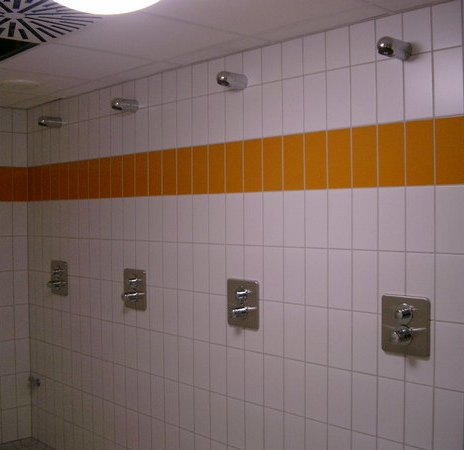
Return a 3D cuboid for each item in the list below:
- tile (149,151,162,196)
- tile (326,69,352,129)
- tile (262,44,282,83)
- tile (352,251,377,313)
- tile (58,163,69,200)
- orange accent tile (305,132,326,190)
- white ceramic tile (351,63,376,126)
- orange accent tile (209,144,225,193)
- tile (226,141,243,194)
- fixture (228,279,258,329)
[{"bbox_3d":[-0.414,-0.281,3.490,0.118,0.243,0.010,1,1,45],"label":"tile"},{"bbox_3d":[0.431,-0.505,2.571,0.010,0.240,0.118,-1,1,-44],"label":"tile"},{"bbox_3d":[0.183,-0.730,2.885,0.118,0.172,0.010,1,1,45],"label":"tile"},{"bbox_3d":[0.524,0.223,2.520,0.010,0.242,0.118,-1,1,-44],"label":"tile"},{"bbox_3d":[-1.119,-0.289,4.286,0.010,0.248,0.123,-1,1,-45],"label":"tile"},{"bbox_3d":[0.358,-0.272,2.723,0.118,0.243,0.010,1,1,45],"label":"orange accent tile"},{"bbox_3d":[0.522,-0.509,2.524,0.118,0.242,0.009,1,1,45],"label":"white ceramic tile"},{"bbox_3d":[-0.071,-0.277,3.149,0.118,0.243,0.010,1,1,45],"label":"orange accent tile"},{"bbox_3d":[0.015,-0.276,3.064,0.118,0.243,0.010,1,1,45],"label":"tile"},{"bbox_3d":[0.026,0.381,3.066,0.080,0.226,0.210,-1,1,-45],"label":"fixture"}]

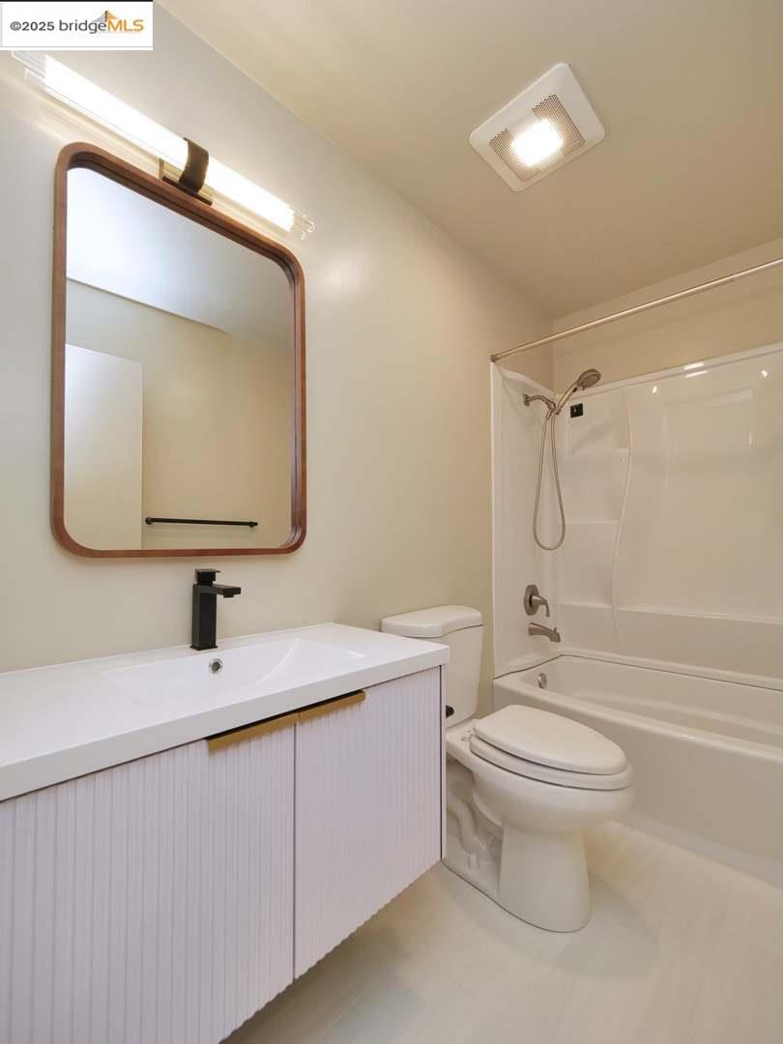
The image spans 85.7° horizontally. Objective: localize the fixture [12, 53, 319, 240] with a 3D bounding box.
[{"bbox_3d":[-0.505,-0.897,1.066,0.680,0.100,0.102,2,-3,-44],"label":"fixture"}]

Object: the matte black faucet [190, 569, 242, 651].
[{"bbox_3d":[-0.429,0.219,1.029,0.050,0.193,0.157,2,-3,-44],"label":"matte black faucet"}]

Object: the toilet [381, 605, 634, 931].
[{"bbox_3d":[0.383,0.746,1.408,0.455,0.795,0.736,2,-3,-44],"label":"toilet"}]

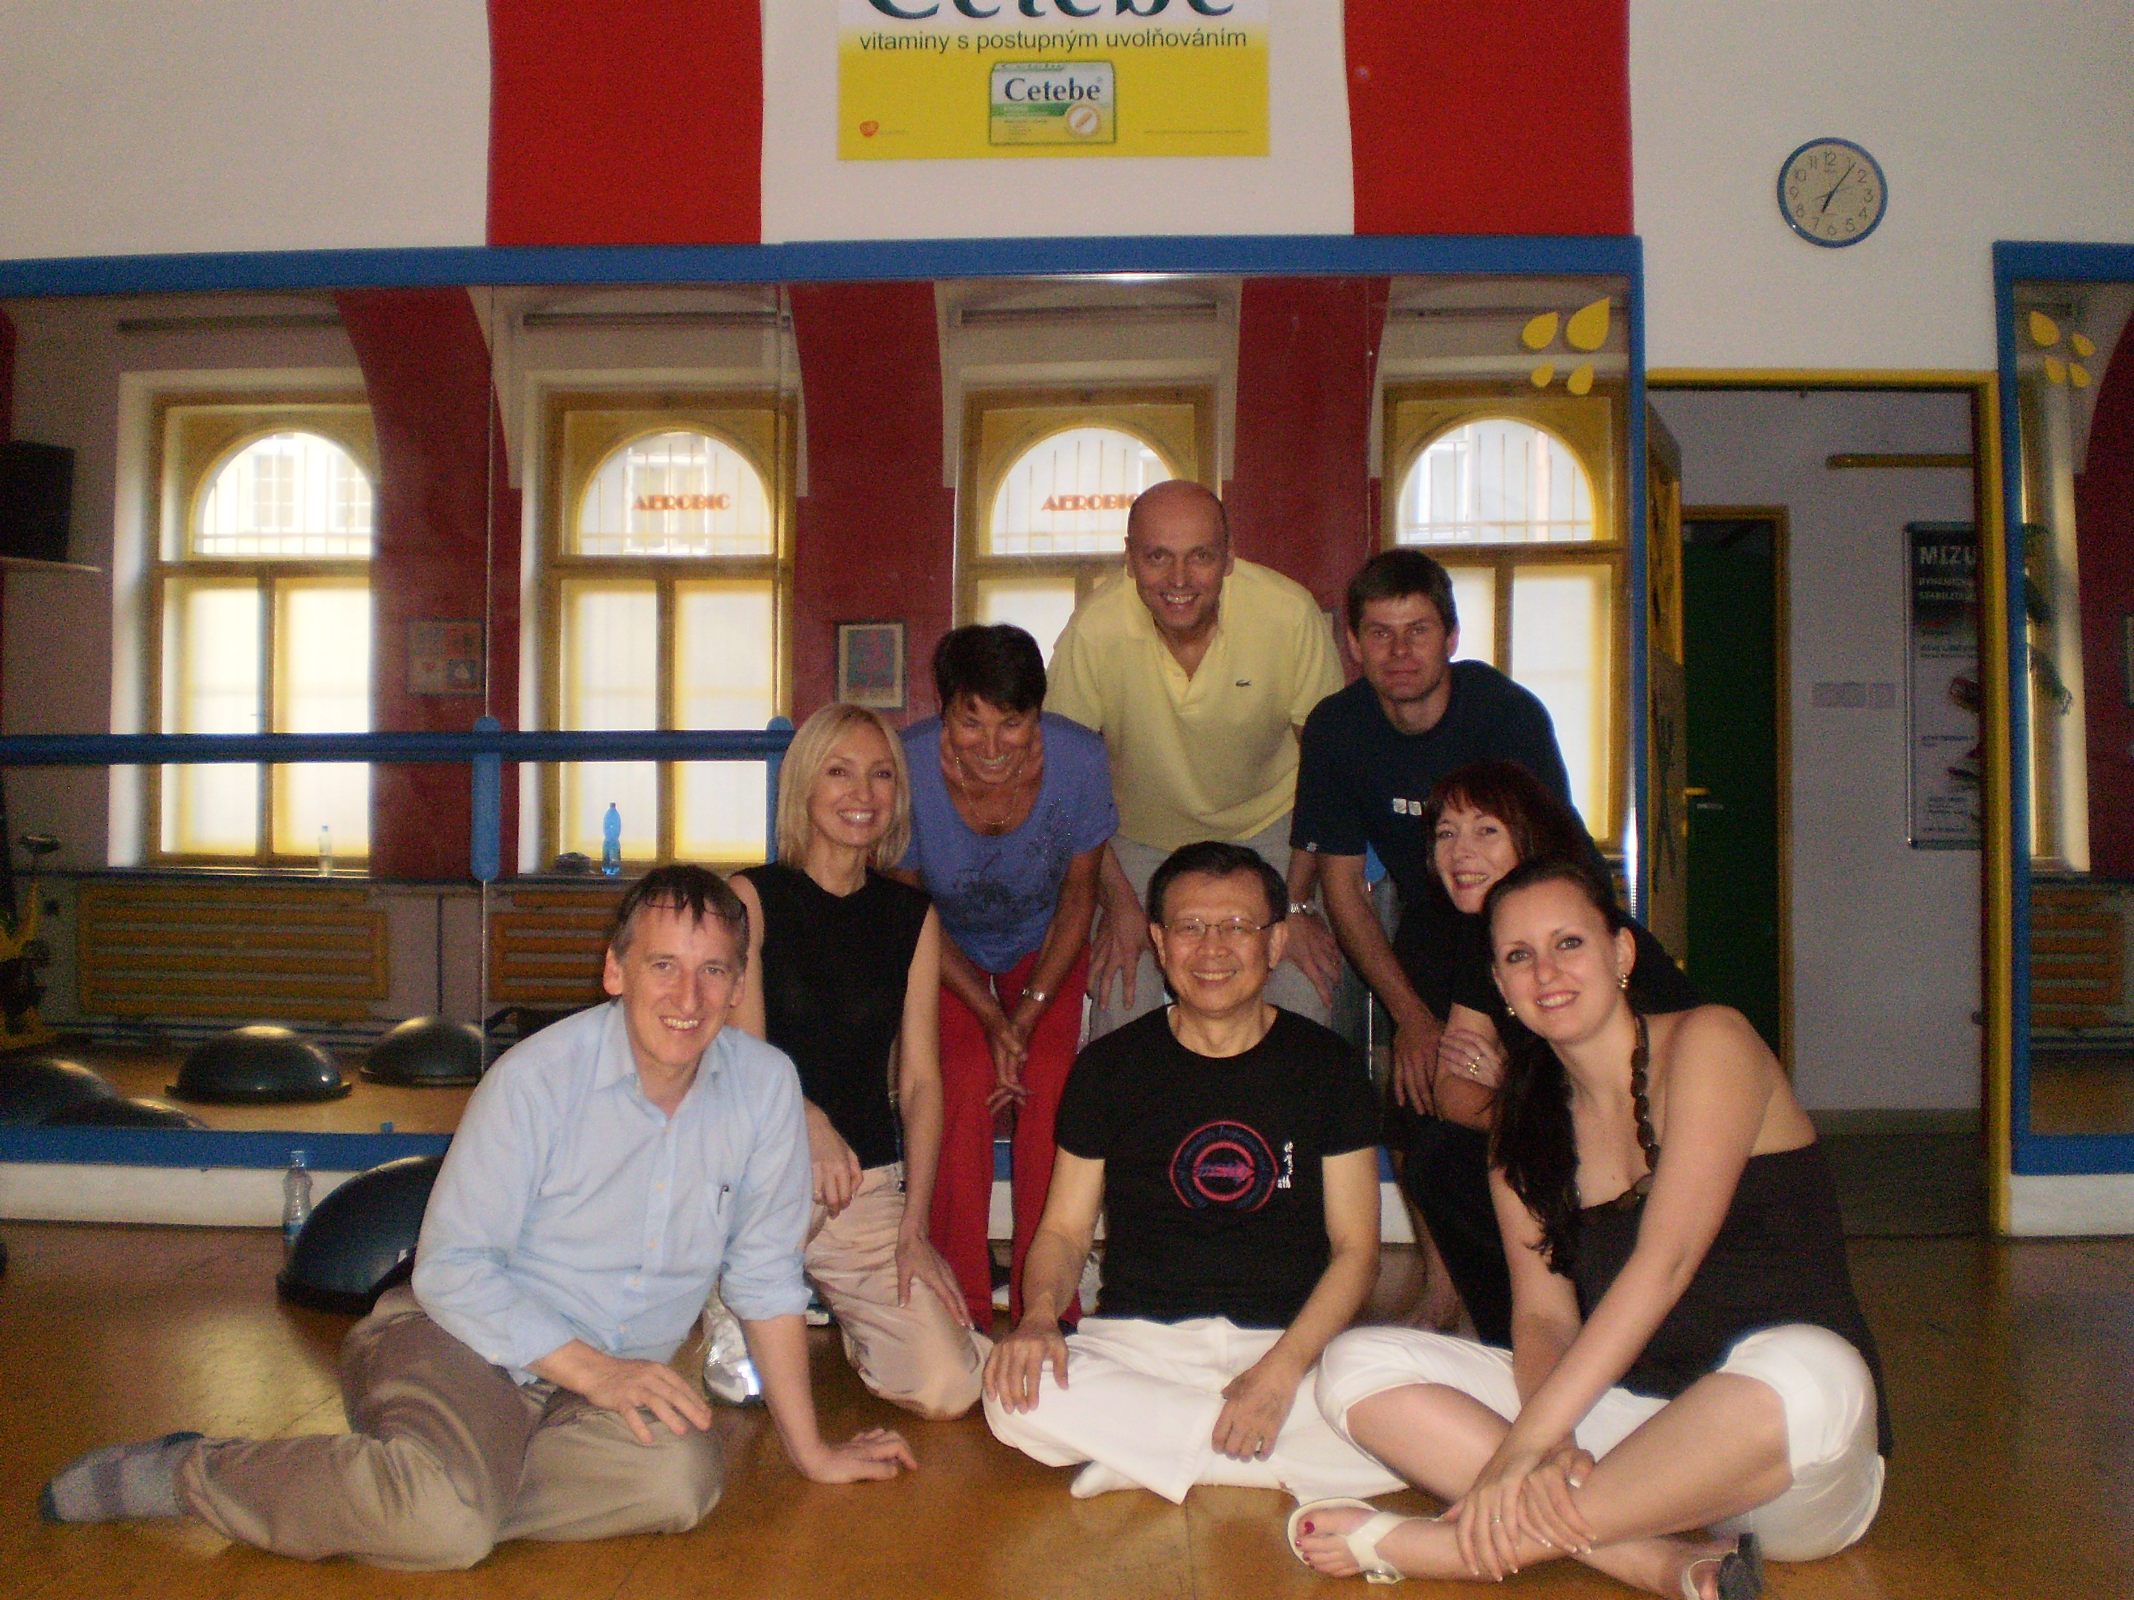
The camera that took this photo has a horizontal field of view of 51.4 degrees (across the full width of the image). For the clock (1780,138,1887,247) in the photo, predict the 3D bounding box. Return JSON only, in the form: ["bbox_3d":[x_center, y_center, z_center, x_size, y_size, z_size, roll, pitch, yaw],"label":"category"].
[{"bbox_3d":[1.660,-1.320,4.796,0.240,0.240,0.040,0,-2,3],"label":"clock"}]

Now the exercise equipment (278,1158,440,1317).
[{"bbox_3d":[-1.080,0.769,3.930,0.640,0.270,0.640,0,-2,0],"label":"exercise equipment"}]

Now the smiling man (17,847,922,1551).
[{"bbox_3d":[-0.730,0.471,2.870,1.050,0.800,0.800,1,-2,-10],"label":"smiling man"}]

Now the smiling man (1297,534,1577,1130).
[{"bbox_3d":[0.620,0.256,3.730,0.530,1.310,0.750,0,-2,14],"label":"smiling man"}]

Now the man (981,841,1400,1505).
[{"bbox_3d":[0.215,0.466,3.050,0.660,0.830,0.600,0,-2,2],"label":"man"}]

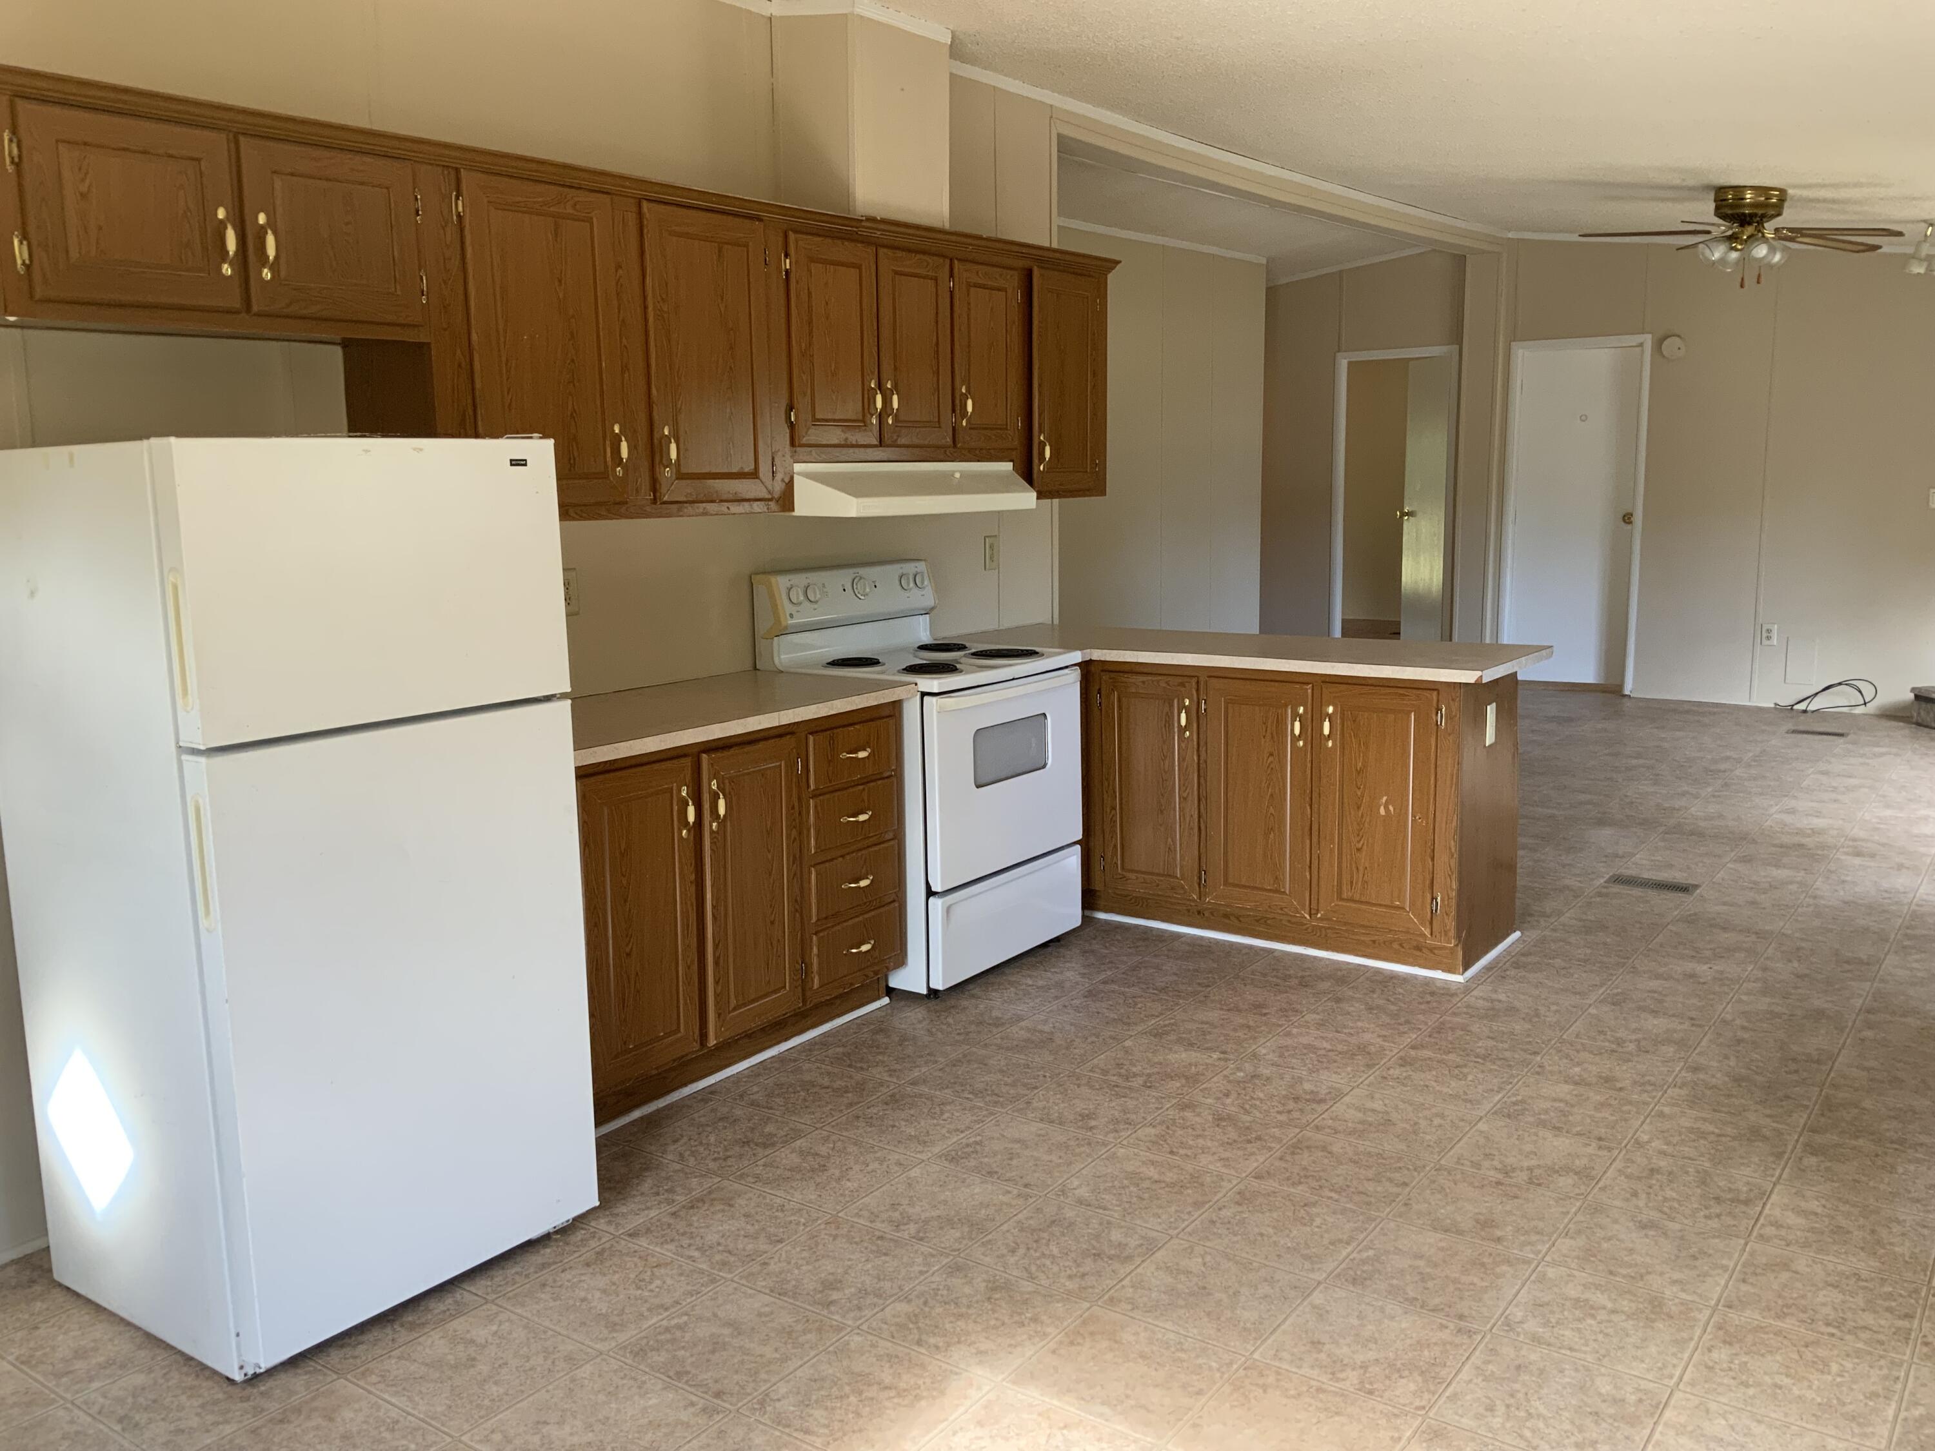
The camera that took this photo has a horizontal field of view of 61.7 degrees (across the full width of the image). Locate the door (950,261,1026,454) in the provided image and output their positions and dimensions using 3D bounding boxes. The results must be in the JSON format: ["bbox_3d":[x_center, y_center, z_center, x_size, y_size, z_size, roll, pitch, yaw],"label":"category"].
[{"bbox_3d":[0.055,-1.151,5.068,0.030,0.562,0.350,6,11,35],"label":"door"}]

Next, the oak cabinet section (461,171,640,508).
[{"bbox_3d":[-1.060,-0.863,3.760,0.310,0.727,0.471,6,11,34],"label":"oak cabinet section"}]

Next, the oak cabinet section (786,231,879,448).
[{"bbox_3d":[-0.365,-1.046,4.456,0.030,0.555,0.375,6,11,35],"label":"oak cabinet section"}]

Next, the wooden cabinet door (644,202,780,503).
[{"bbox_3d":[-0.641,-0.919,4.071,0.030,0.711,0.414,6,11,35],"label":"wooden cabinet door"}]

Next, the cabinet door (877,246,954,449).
[{"bbox_3d":[-0.145,-1.103,4.781,0.035,0.557,0.355,6,11,34],"label":"cabinet door"}]

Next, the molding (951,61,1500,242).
[{"bbox_3d":[1.505,-2.544,7.472,0.035,0.055,6.020,6,11,35],"label":"molding"}]

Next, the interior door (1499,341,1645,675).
[{"bbox_3d":[3.695,-1.259,9.887,0.750,2.070,0.050,6,11,35],"label":"interior door"}]

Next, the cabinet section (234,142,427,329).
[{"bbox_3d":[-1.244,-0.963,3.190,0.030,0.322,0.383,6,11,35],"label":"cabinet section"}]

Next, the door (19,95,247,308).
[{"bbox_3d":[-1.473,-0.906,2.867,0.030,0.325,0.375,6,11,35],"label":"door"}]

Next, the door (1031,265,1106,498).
[{"bbox_3d":[0.354,-1.175,5.589,0.030,0.748,0.410,5,11,35],"label":"door"}]

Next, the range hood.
[{"bbox_3d":[-0.227,-0.711,4.863,0.445,0.150,1.070,6,11,35],"label":"range hood"}]

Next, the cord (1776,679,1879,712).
[{"bbox_3d":[4.839,-0.170,9.159,0.510,0.190,0.150,6,11,35],"label":"cord"}]

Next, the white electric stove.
[{"bbox_3d":[-0.118,0.118,4.902,0.680,1.175,0.757,6,11,35],"label":"white electric stove"}]

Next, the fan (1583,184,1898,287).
[{"bbox_3d":[3.071,-1.937,6.400,1.330,0.390,1.330,6,11,35],"label":"fan"}]

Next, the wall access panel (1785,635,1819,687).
[{"bbox_3d":[4.729,-0.362,9.188,0.154,0.266,0.020,6,12,35],"label":"wall access panel"}]

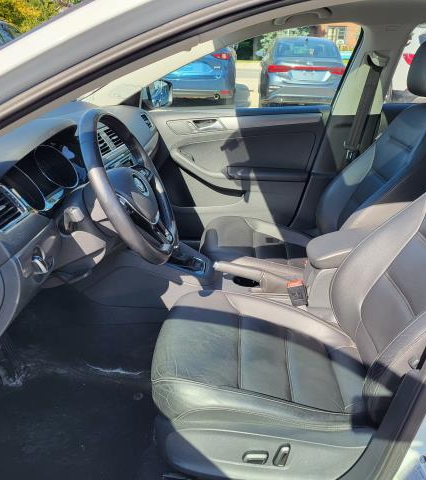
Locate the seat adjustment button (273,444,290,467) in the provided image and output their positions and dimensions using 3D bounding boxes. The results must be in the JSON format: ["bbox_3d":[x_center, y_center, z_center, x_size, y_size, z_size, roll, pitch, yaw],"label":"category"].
[{"bbox_3d":[0.139,0.440,0.985,0.026,0.058,0.022,14,22,0],"label":"seat adjustment button"}]

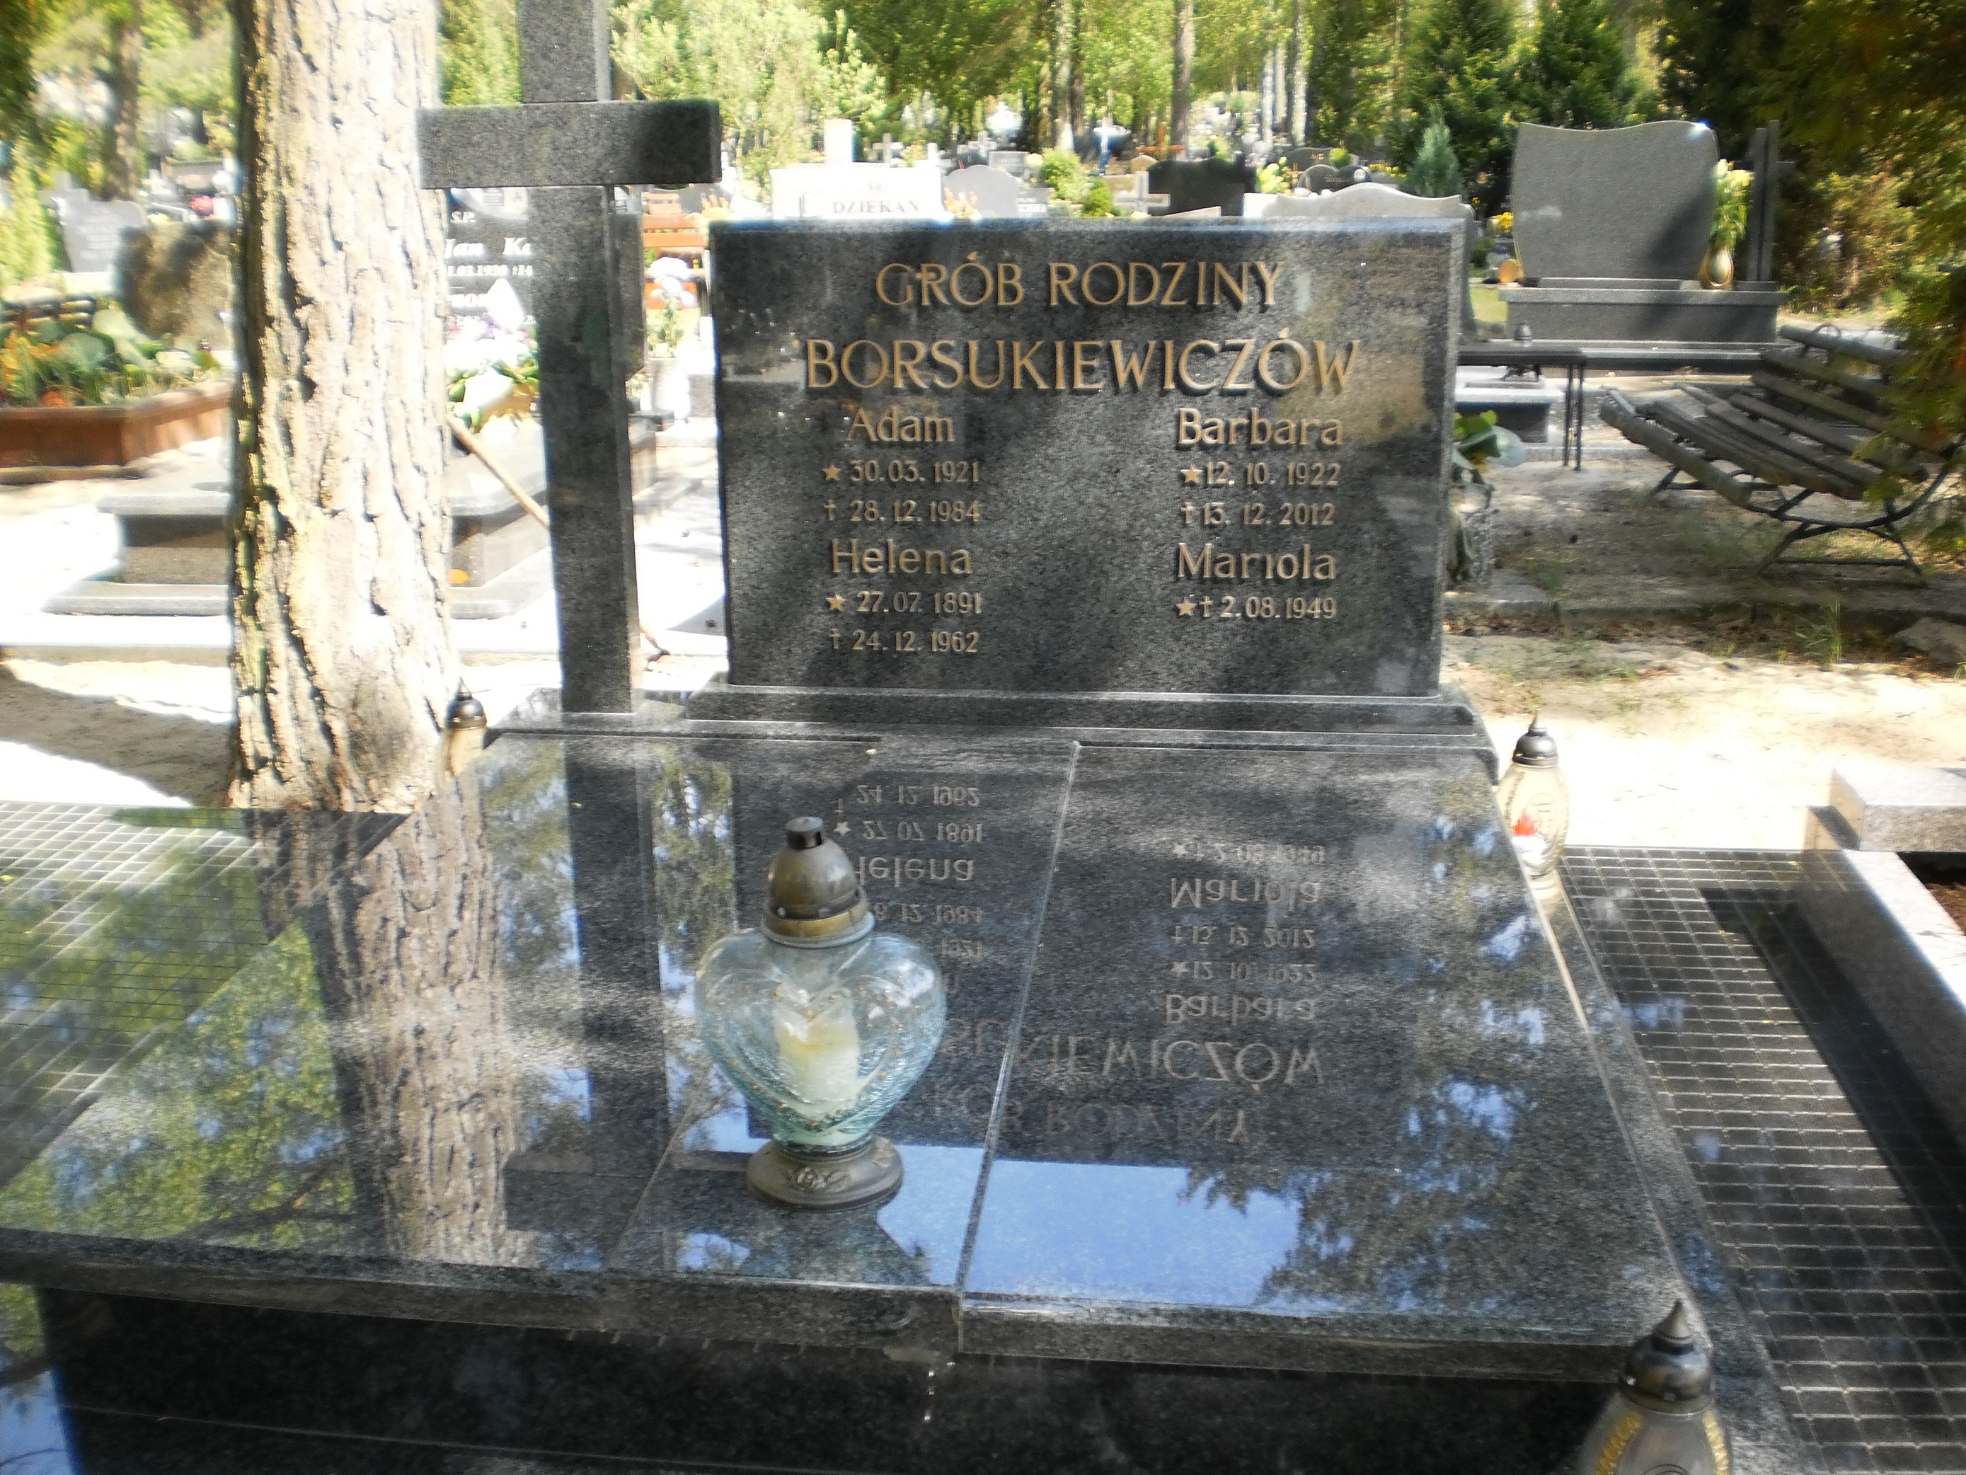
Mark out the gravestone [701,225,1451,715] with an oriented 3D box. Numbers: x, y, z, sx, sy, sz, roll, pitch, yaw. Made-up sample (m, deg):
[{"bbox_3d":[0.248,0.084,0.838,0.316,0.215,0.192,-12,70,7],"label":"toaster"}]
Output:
[{"bbox_3d":[0.158,-0.445,3.293,1.170,0.740,0.100,1,18,6],"label":"gravestone"}]

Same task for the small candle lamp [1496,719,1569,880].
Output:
[{"bbox_3d":[0.856,0.099,3.181,0.114,0.266,0.114,1,18,6],"label":"small candle lamp"}]

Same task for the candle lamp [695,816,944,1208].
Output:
[{"bbox_3d":[-0.155,0.248,1.938,0.240,0.367,0.155,1,18,6],"label":"candle lamp"}]

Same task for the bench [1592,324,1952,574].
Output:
[{"bbox_3d":[2.859,-1.091,7.471,0.707,0.683,1.758,0,17,1],"label":"bench"}]

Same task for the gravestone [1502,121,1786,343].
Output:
[{"bbox_3d":[3.430,-2.630,10.649,1.431,1.091,0.380,1,18,6],"label":"gravestone"}]

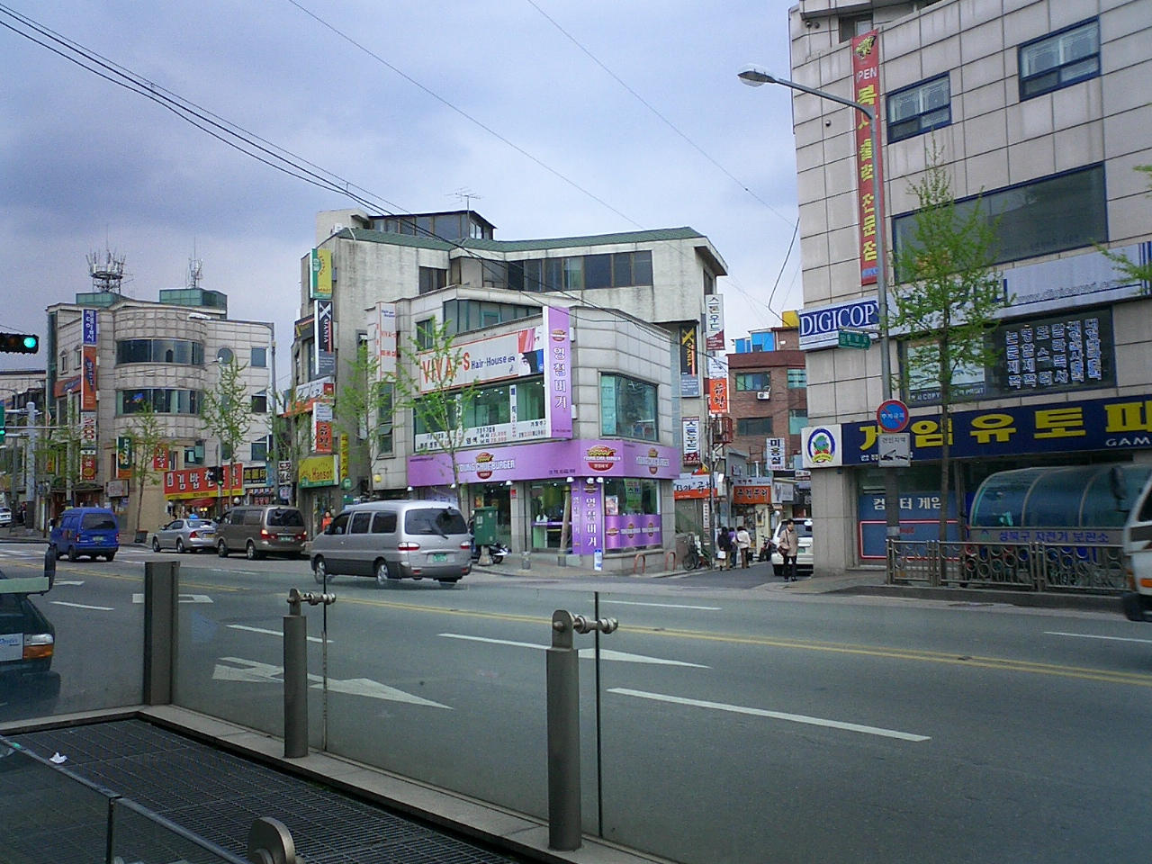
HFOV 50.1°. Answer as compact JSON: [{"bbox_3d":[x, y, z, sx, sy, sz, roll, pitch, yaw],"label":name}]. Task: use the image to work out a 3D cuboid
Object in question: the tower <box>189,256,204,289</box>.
[{"bbox_3d":[-24.858,-10.385,80.500,1.000,2.200,1.000,2,-5,-37],"label":"tower"}]

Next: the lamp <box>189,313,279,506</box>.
[{"bbox_3d":[-13.650,0.080,49.200,3.600,9.400,0.350,2,-5,-39],"label":"lamp"}]

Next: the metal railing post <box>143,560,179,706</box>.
[{"bbox_3d":[-3.288,1.595,9.770,0.250,1.130,0.200,0,-4,-12],"label":"metal railing post"}]

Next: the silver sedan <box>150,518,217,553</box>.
[{"bbox_3d":[-16.200,4.360,51.600,1.800,1.450,4.700,2,-5,-39],"label":"silver sedan"}]

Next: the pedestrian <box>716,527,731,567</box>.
[{"bbox_3d":[5.367,4.228,44.500,0.500,1.590,0.420,-2,-4,12],"label":"pedestrian"}]

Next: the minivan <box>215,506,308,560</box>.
[{"bbox_3d":[-11.046,3.531,43.104,1.900,1.750,4.890,1,-5,-34],"label":"minivan"}]

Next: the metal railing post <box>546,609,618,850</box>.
[{"bbox_3d":[0.042,1.258,5.280,0.340,1.000,0.135,2,-5,-39],"label":"metal railing post"}]

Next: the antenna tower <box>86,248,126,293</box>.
[{"bbox_3d":[-29.540,-10.111,77.500,2.300,2.800,2.300,2,-5,-37],"label":"antenna tower"}]

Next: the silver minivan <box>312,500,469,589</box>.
[{"bbox_3d":[-4.550,2.680,29.600,1.820,1.930,4.700,2,-5,-39],"label":"silver minivan"}]

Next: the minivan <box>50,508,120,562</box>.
[{"bbox_3d":[-17.458,3.635,43.760,1.420,1.880,3.500,2,-5,-37],"label":"minivan"}]

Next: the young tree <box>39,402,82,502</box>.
[{"bbox_3d":[-27.700,2.000,66.000,2.400,7.300,2.400,1,-4,-23],"label":"young tree"}]

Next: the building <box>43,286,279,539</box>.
[{"bbox_3d":[-26.990,-1.148,80.686,12.000,15.500,9.500,2,-5,-37],"label":"building"}]

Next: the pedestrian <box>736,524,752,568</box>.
[{"bbox_3d":[5.930,4.050,43.500,0.500,1.590,0.360,-2,-4,14],"label":"pedestrian"}]

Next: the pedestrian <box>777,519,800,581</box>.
[{"bbox_3d":[5.600,3.140,32.500,0.580,1.660,0.380,0,-4,-18],"label":"pedestrian"}]

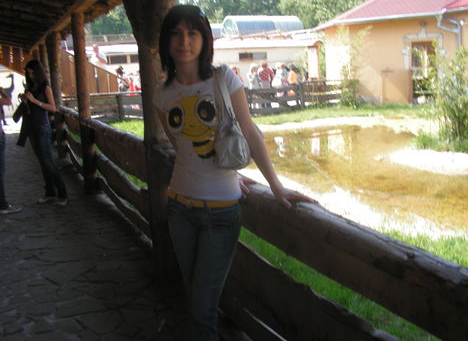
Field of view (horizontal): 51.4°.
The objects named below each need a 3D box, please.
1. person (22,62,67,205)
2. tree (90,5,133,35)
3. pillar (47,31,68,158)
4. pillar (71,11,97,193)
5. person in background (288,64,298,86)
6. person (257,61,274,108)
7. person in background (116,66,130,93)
[{"bbox_3d":[-2.128,-0.418,5.538,0.460,1.620,0.440,-7,12,-22],"label":"person"},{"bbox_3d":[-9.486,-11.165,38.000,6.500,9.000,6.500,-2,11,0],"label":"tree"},{"bbox_3d":[-3.112,-1.297,8.597,0.210,2.200,0.210,-7,12,-24],"label":"pillar"},{"bbox_3d":[-1.866,-0.813,6.033,0.170,2.180,0.170,-7,12,-24],"label":"pillar"},{"bbox_3d":[2.222,-3.189,18.300,0.440,1.600,0.320,0,11,9],"label":"person in background"},{"bbox_3d":[1.196,-3.226,18.300,0.520,1.700,0.340,-3,11,-6],"label":"person"},{"bbox_3d":[-4.124,-3.070,18.000,0.500,1.650,0.400,-7,12,-24],"label":"person in background"}]

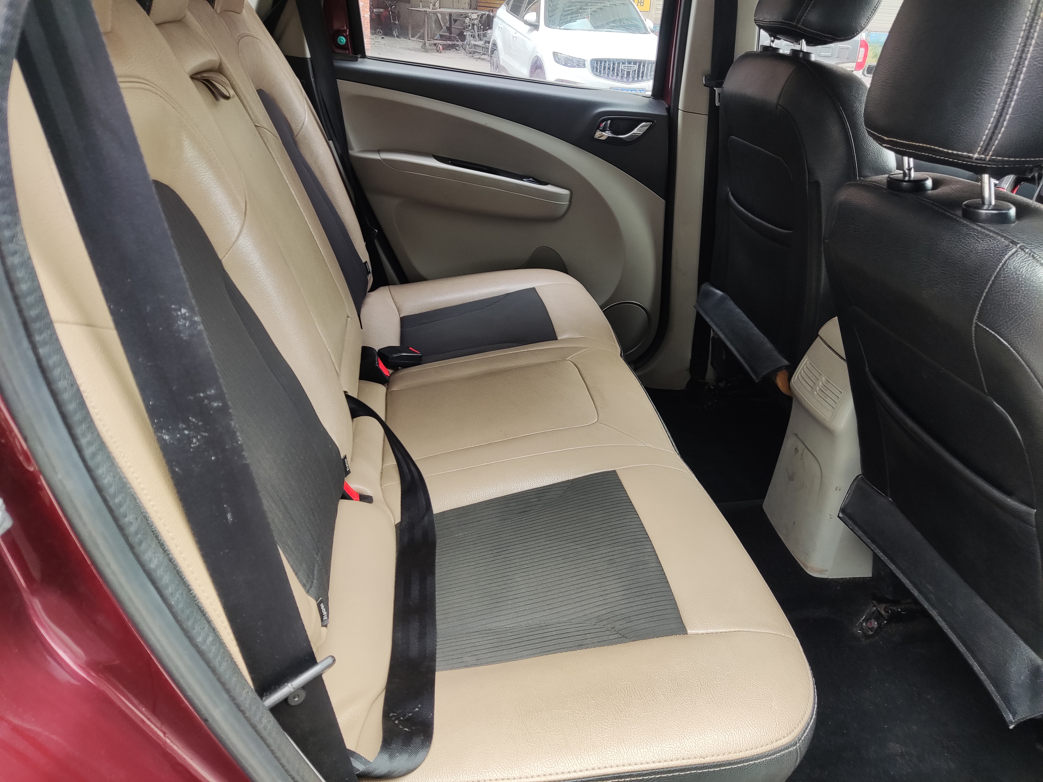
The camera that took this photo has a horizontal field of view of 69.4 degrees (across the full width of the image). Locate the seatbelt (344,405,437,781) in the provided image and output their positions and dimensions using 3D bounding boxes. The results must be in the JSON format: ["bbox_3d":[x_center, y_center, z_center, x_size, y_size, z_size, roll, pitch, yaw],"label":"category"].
[{"bbox_3d":[-0.176,0.146,0.931,0.135,0.075,0.700,-3,27,-6],"label":"seatbelt"}]

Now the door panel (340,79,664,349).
[{"bbox_3d":[-0.020,-0.385,1.843,0.770,0.690,0.110,-3,27,-6],"label":"door panel"}]

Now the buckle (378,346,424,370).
[{"bbox_3d":[-0.220,-0.059,1.367,0.082,0.036,0.045,-3,27,-6],"label":"buckle"}]

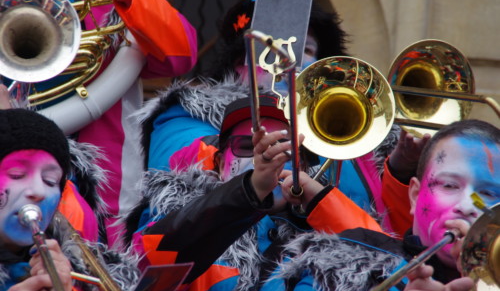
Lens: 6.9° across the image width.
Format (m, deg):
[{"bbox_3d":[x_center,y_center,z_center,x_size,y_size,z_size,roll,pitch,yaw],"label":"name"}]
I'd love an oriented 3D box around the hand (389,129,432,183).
[{"bbox_3d":[0.345,0.020,8.800,0.100,0.135,0.085,12,0,-6],"label":"hand"}]

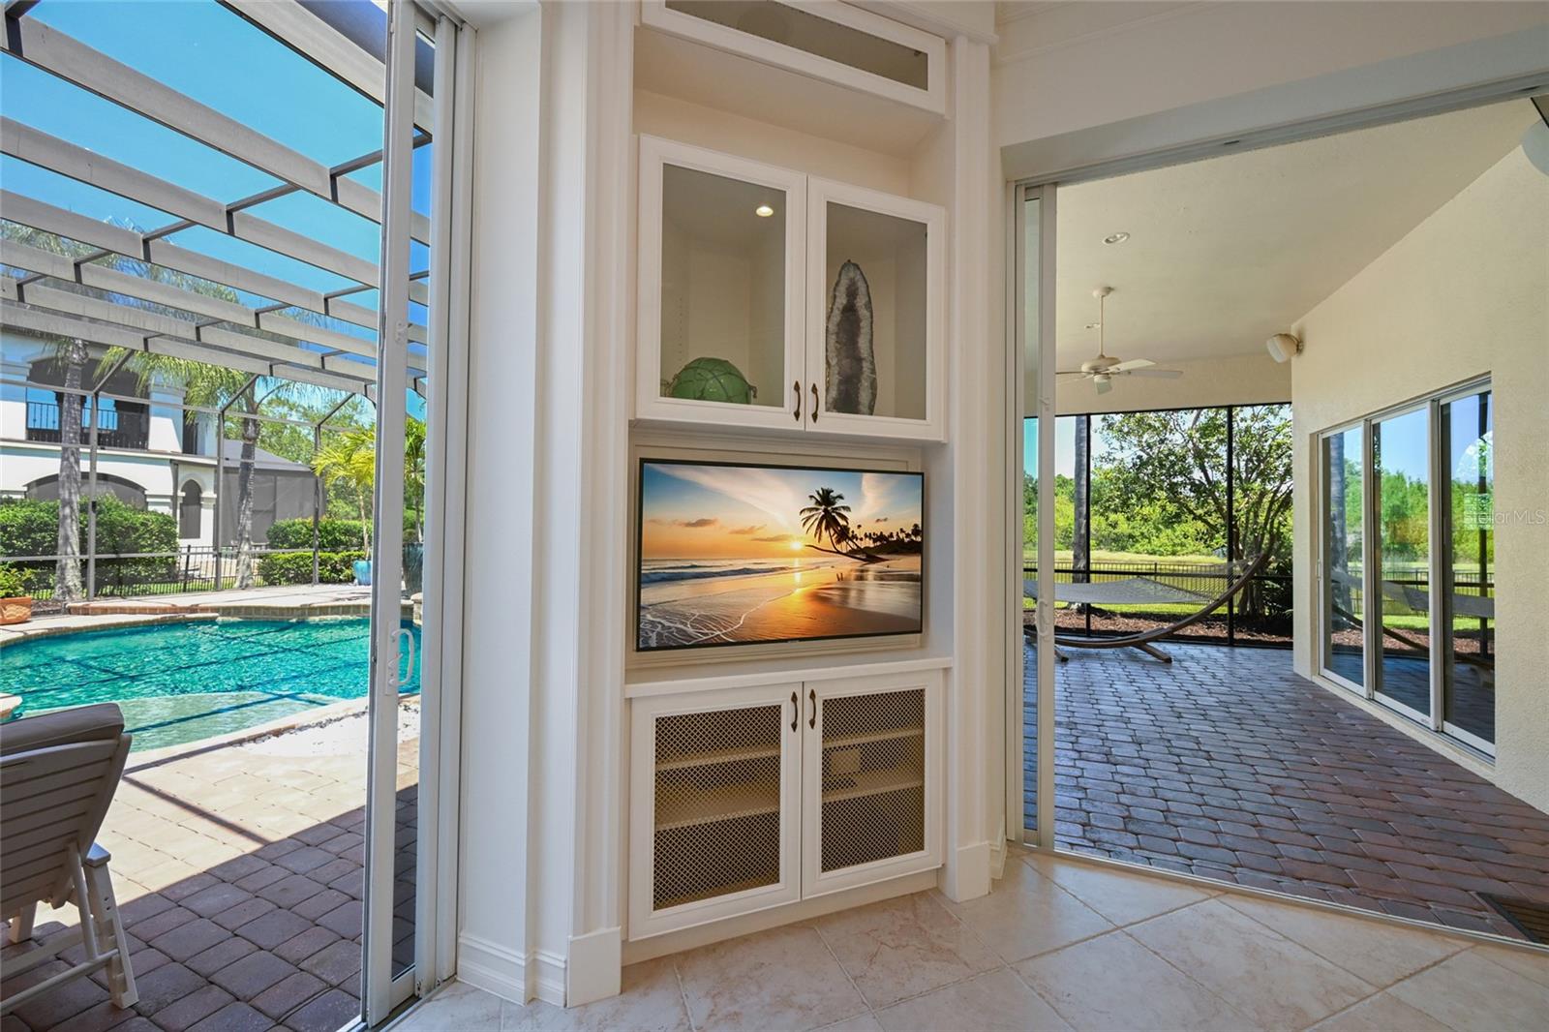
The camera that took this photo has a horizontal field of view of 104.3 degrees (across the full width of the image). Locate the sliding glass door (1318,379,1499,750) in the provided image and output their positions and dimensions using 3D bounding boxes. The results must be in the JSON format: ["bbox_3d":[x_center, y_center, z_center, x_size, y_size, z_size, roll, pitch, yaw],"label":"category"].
[{"bbox_3d":[4.883,0.359,4.739,0.110,2.370,2.450,0,-1,23],"label":"sliding glass door"}]

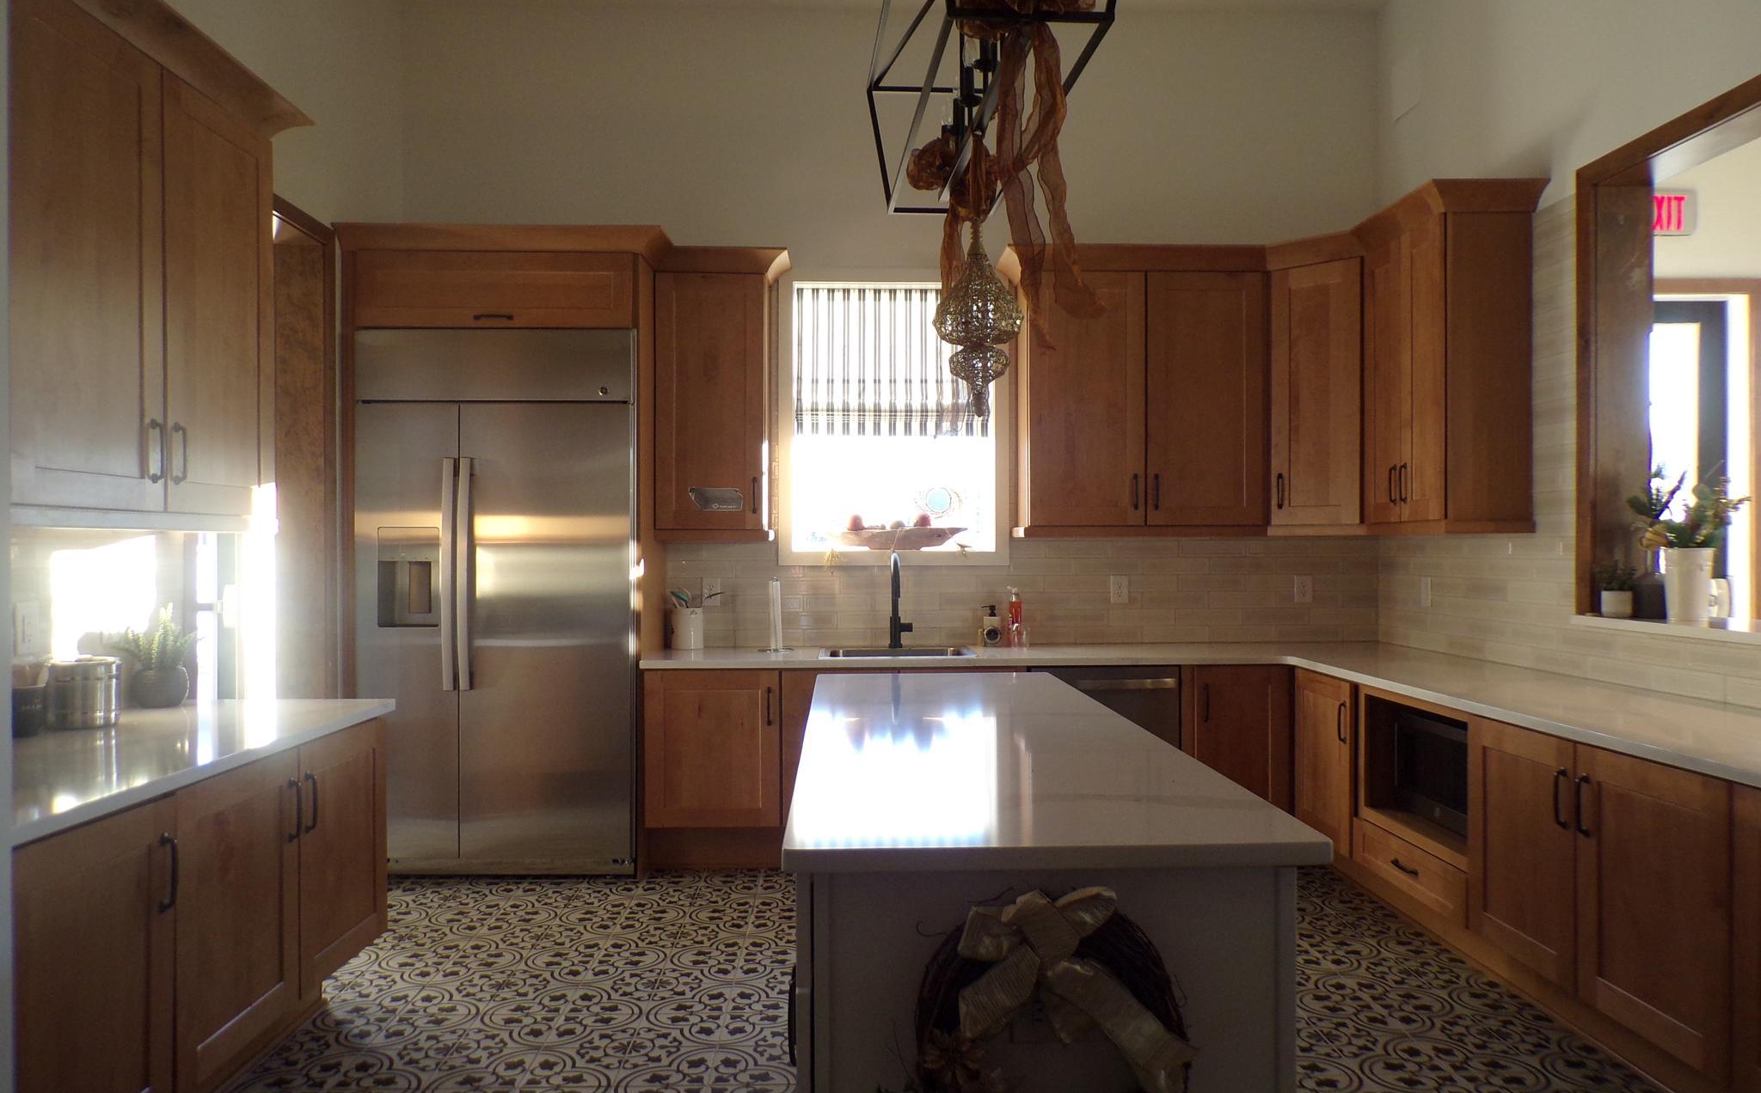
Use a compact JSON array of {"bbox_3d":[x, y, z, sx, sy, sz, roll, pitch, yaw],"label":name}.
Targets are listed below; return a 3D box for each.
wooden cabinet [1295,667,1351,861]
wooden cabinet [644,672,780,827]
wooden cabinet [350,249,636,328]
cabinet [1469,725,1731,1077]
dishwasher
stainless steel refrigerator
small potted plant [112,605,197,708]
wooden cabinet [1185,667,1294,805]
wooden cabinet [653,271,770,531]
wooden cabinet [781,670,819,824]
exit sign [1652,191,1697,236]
[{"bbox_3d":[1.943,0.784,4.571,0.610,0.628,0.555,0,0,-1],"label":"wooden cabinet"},{"bbox_3d":[-0.653,0.784,4.998,0.528,0.610,0.605,0,0,-2],"label":"wooden cabinet"},{"bbox_3d":[-1.514,-1.005,5.093,1.095,0.304,0.625,0,0,-1],"label":"wooden cabinet"},{"bbox_3d":[1.977,0.785,2.944,0.615,0.625,1.013,0,0,-2],"label":"cabinet"},{"bbox_3d":[0.889,0.844,5.152,0.610,0.738,0.600,0,0,-1],"label":"dishwasher"},{"bbox_3d":[-1.486,0.220,4.988,1.077,2.114,0.655,0,0,-2],"label":"stainless steel refrigerator"},{"bbox_3d":[-1.943,0.295,3.271,0.197,0.267,0.186,0,0,-2],"label":"small potted plant"},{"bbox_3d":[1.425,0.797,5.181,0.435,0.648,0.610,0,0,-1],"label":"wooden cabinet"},{"bbox_3d":[-0.716,-0.606,5.305,0.478,1.107,0.310,0,0,-1],"label":"wooden cabinet"},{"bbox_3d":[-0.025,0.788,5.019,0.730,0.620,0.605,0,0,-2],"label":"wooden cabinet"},{"bbox_3d":[3.528,-1.506,5.525,0.292,0.198,0.055,0,0,-2],"label":"exit sign"}]

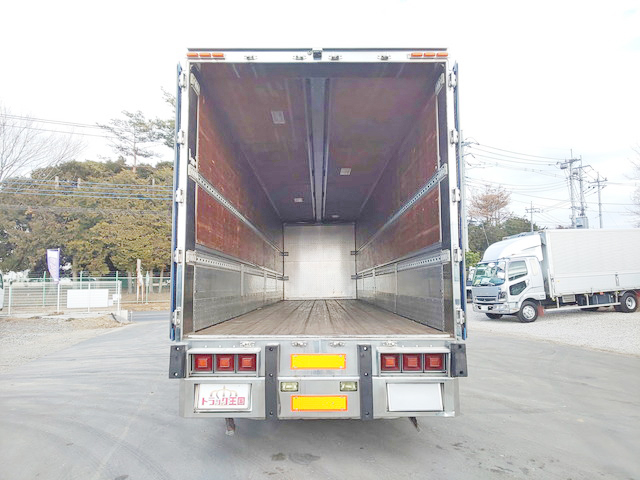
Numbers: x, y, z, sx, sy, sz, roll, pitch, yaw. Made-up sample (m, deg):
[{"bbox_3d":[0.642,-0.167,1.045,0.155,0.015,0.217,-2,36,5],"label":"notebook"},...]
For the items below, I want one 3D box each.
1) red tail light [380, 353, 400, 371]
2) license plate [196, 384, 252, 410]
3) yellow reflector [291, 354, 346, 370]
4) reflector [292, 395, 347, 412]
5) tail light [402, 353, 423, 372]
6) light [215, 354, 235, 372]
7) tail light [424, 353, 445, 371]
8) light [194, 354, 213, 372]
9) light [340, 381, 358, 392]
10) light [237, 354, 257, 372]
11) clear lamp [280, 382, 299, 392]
[{"bbox_3d":[0.613,1.053,3.182,0.163,0.158,0.060,0,-7,0],"label":"red tail light"},{"bbox_3d":[-0.829,1.349,3.195,0.435,0.220,0.015,0,-15,0],"label":"license plate"},{"bbox_3d":[-0.011,1.046,3.163,0.480,0.132,0.012,0,-7,0],"label":"yellow reflector"},{"bbox_3d":[-0.002,1.378,3.115,0.480,0.132,0.015,0,-6,0],"label":"reflector"},{"bbox_3d":[0.799,1.052,3.182,0.163,0.158,0.060,0,-7,0],"label":"tail light"},{"bbox_3d":[-0.813,1.057,3.182,0.163,0.158,0.060,0,-7,0],"label":"light"},{"bbox_3d":[0.988,1.052,3.183,0.163,0.158,0.060,0,-7,0],"label":"tail light"},{"bbox_3d":[-1.001,1.057,3.182,0.163,0.158,0.060,0,-7,0],"label":"light"},{"bbox_3d":[0.248,1.246,3.138,0.148,0.079,0.045,0,-7,0],"label":"light"},{"bbox_3d":[-0.624,1.056,3.182,0.163,0.158,0.060,0,-7,0],"label":"light"},{"bbox_3d":[-0.254,1.248,3.137,0.148,0.079,0.045,0,-7,0],"label":"clear lamp"}]

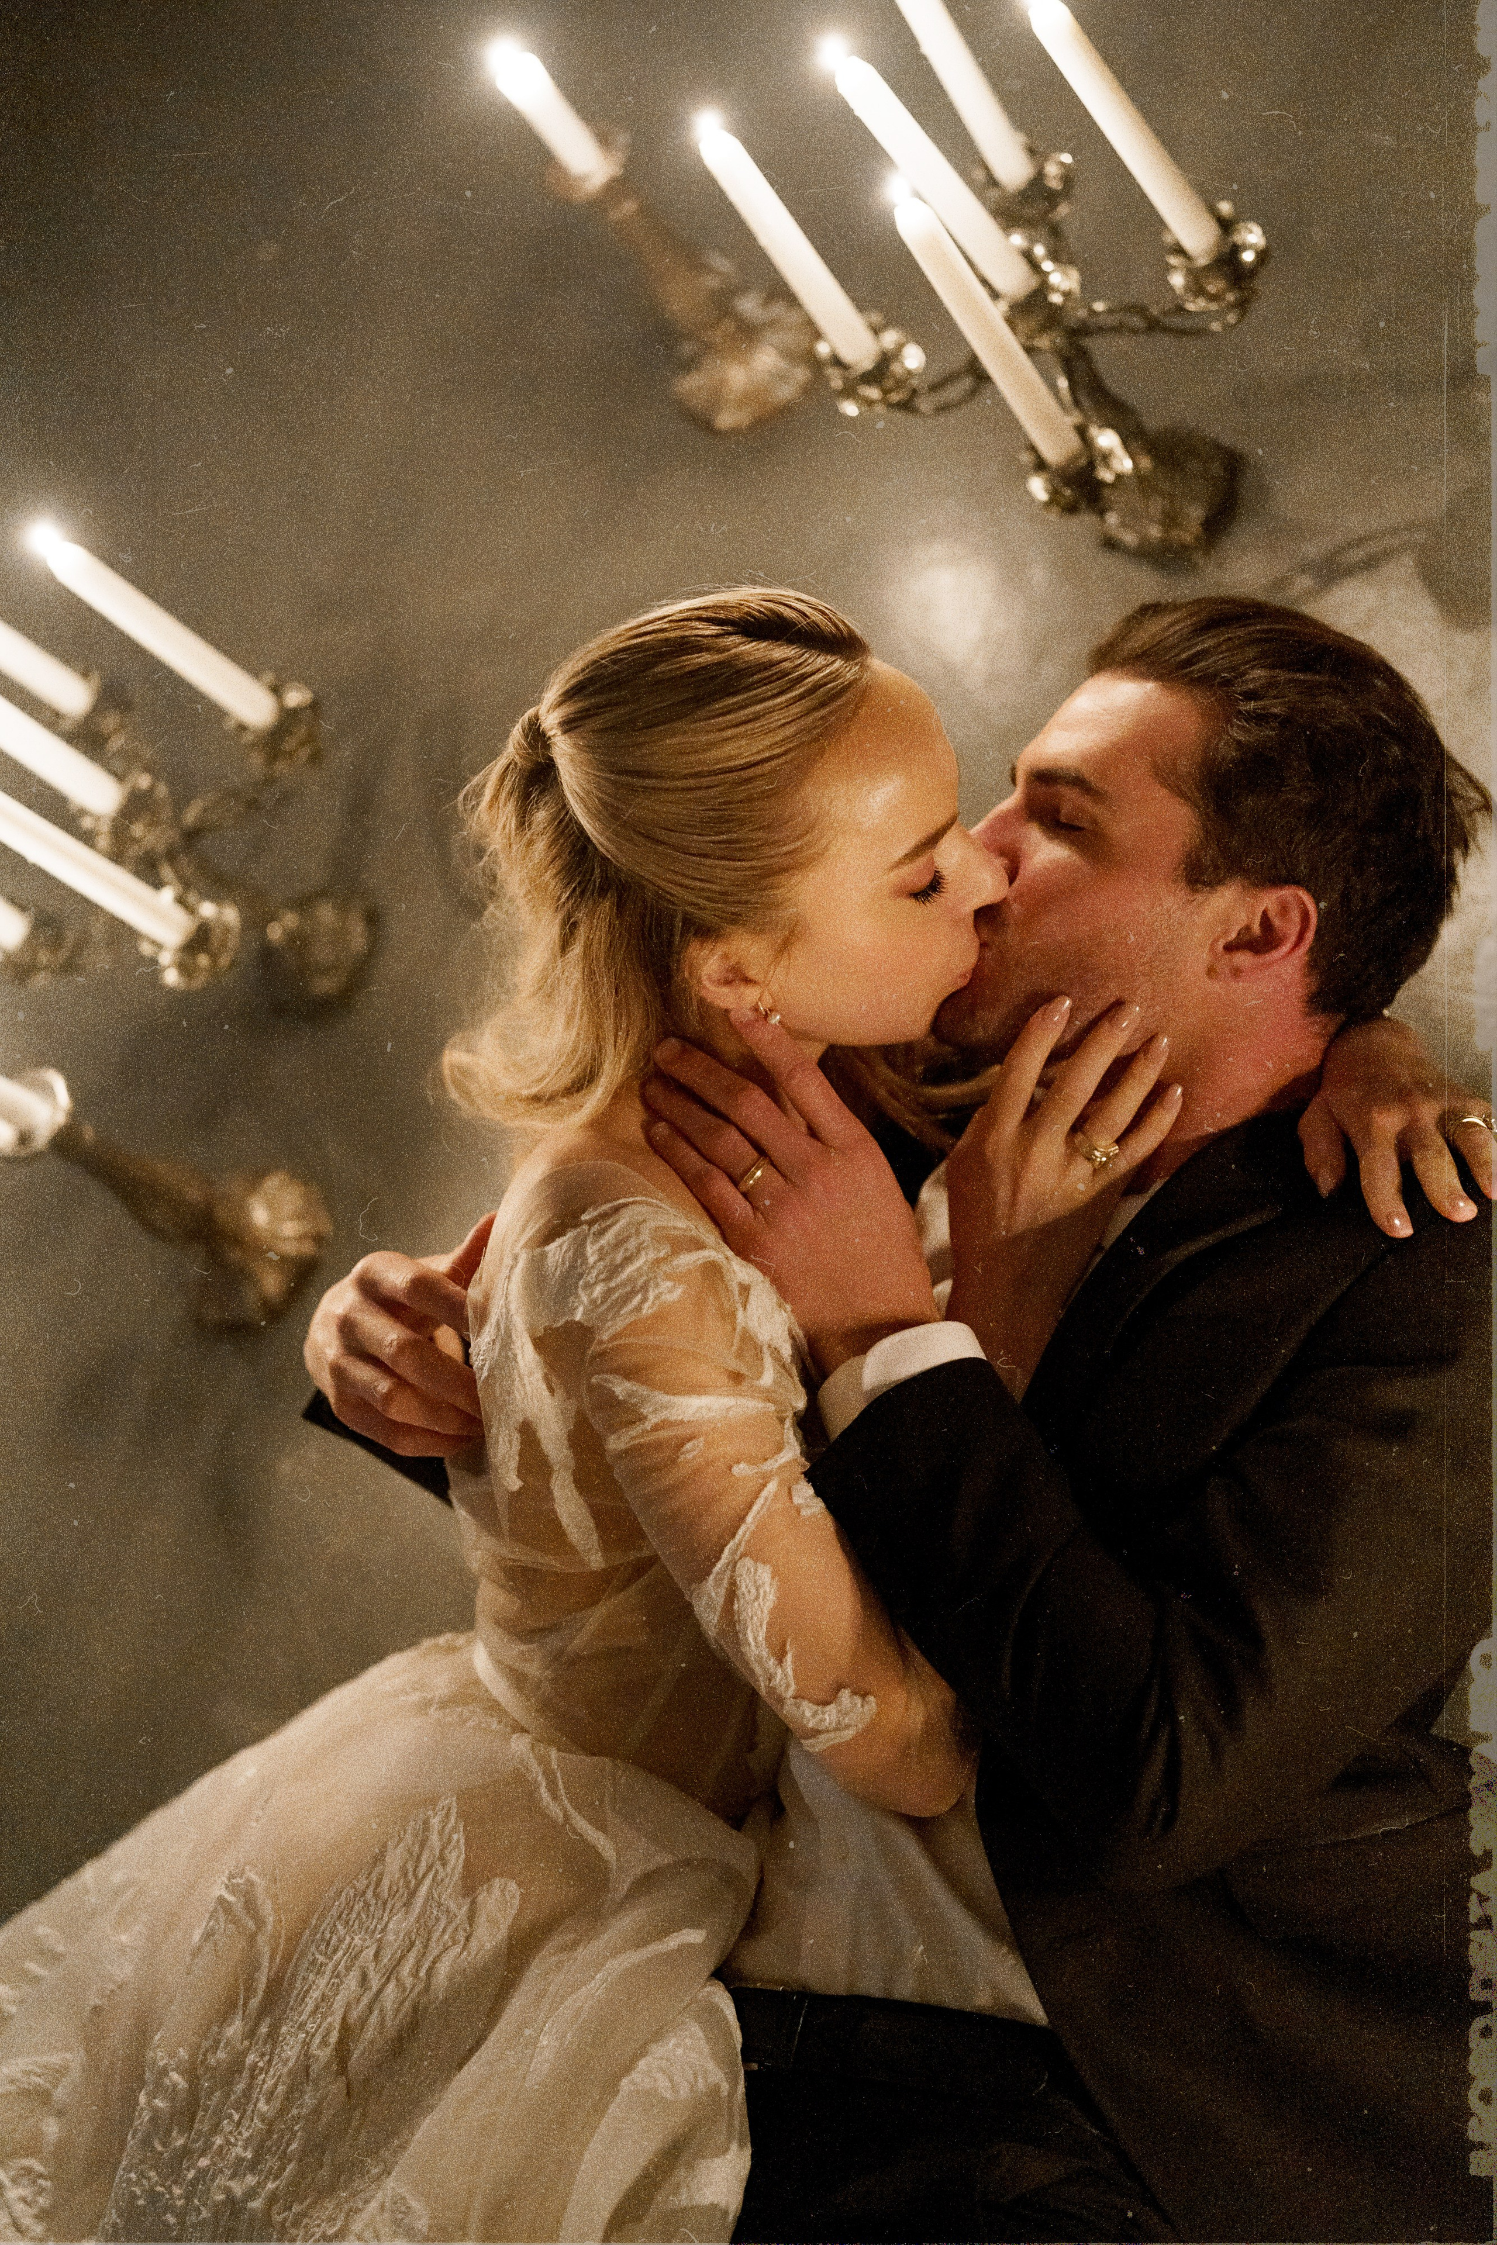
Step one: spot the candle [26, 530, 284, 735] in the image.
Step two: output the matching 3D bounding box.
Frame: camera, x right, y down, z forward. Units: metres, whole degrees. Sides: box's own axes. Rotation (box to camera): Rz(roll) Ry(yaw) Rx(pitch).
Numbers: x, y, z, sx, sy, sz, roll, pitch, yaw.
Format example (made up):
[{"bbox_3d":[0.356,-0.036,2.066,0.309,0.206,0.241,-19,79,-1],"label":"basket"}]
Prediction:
[{"bbox_3d":[-0.314,-0.263,1.655,0.022,0.205,0.022,38,90,32],"label":"candle"}]

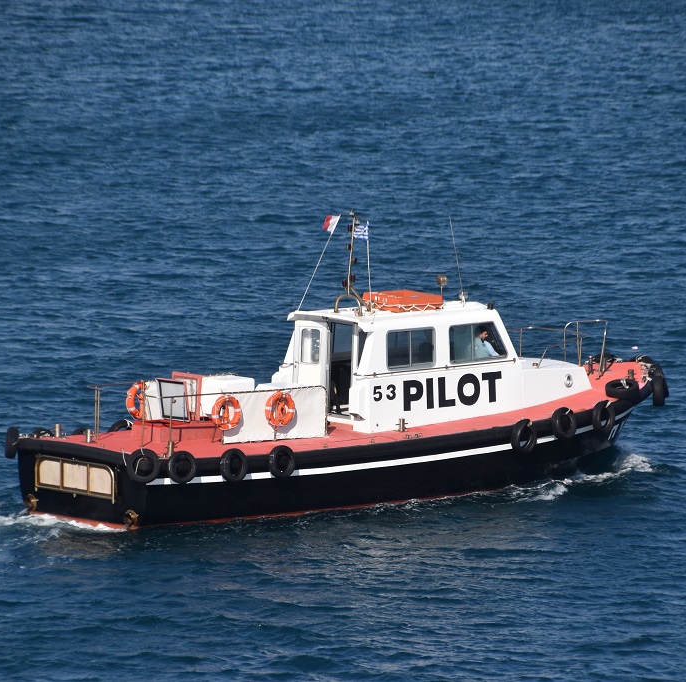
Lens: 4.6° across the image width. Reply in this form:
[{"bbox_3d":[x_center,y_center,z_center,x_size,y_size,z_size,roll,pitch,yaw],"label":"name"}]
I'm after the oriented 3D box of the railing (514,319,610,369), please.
[{"bbox_3d":[4.008,0.147,160.410,2.200,1.000,1.750,-5,8,-37],"label":"railing"}]

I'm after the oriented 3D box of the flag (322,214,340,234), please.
[{"bbox_3d":[-0.230,-2.147,157.176,0.380,0.370,0.100,-5,8,-37],"label":"flag"}]

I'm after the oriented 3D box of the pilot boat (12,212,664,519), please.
[{"bbox_3d":[0.570,0.303,157.709,14.000,5.540,4.450,-5,8,-37],"label":"pilot boat"}]

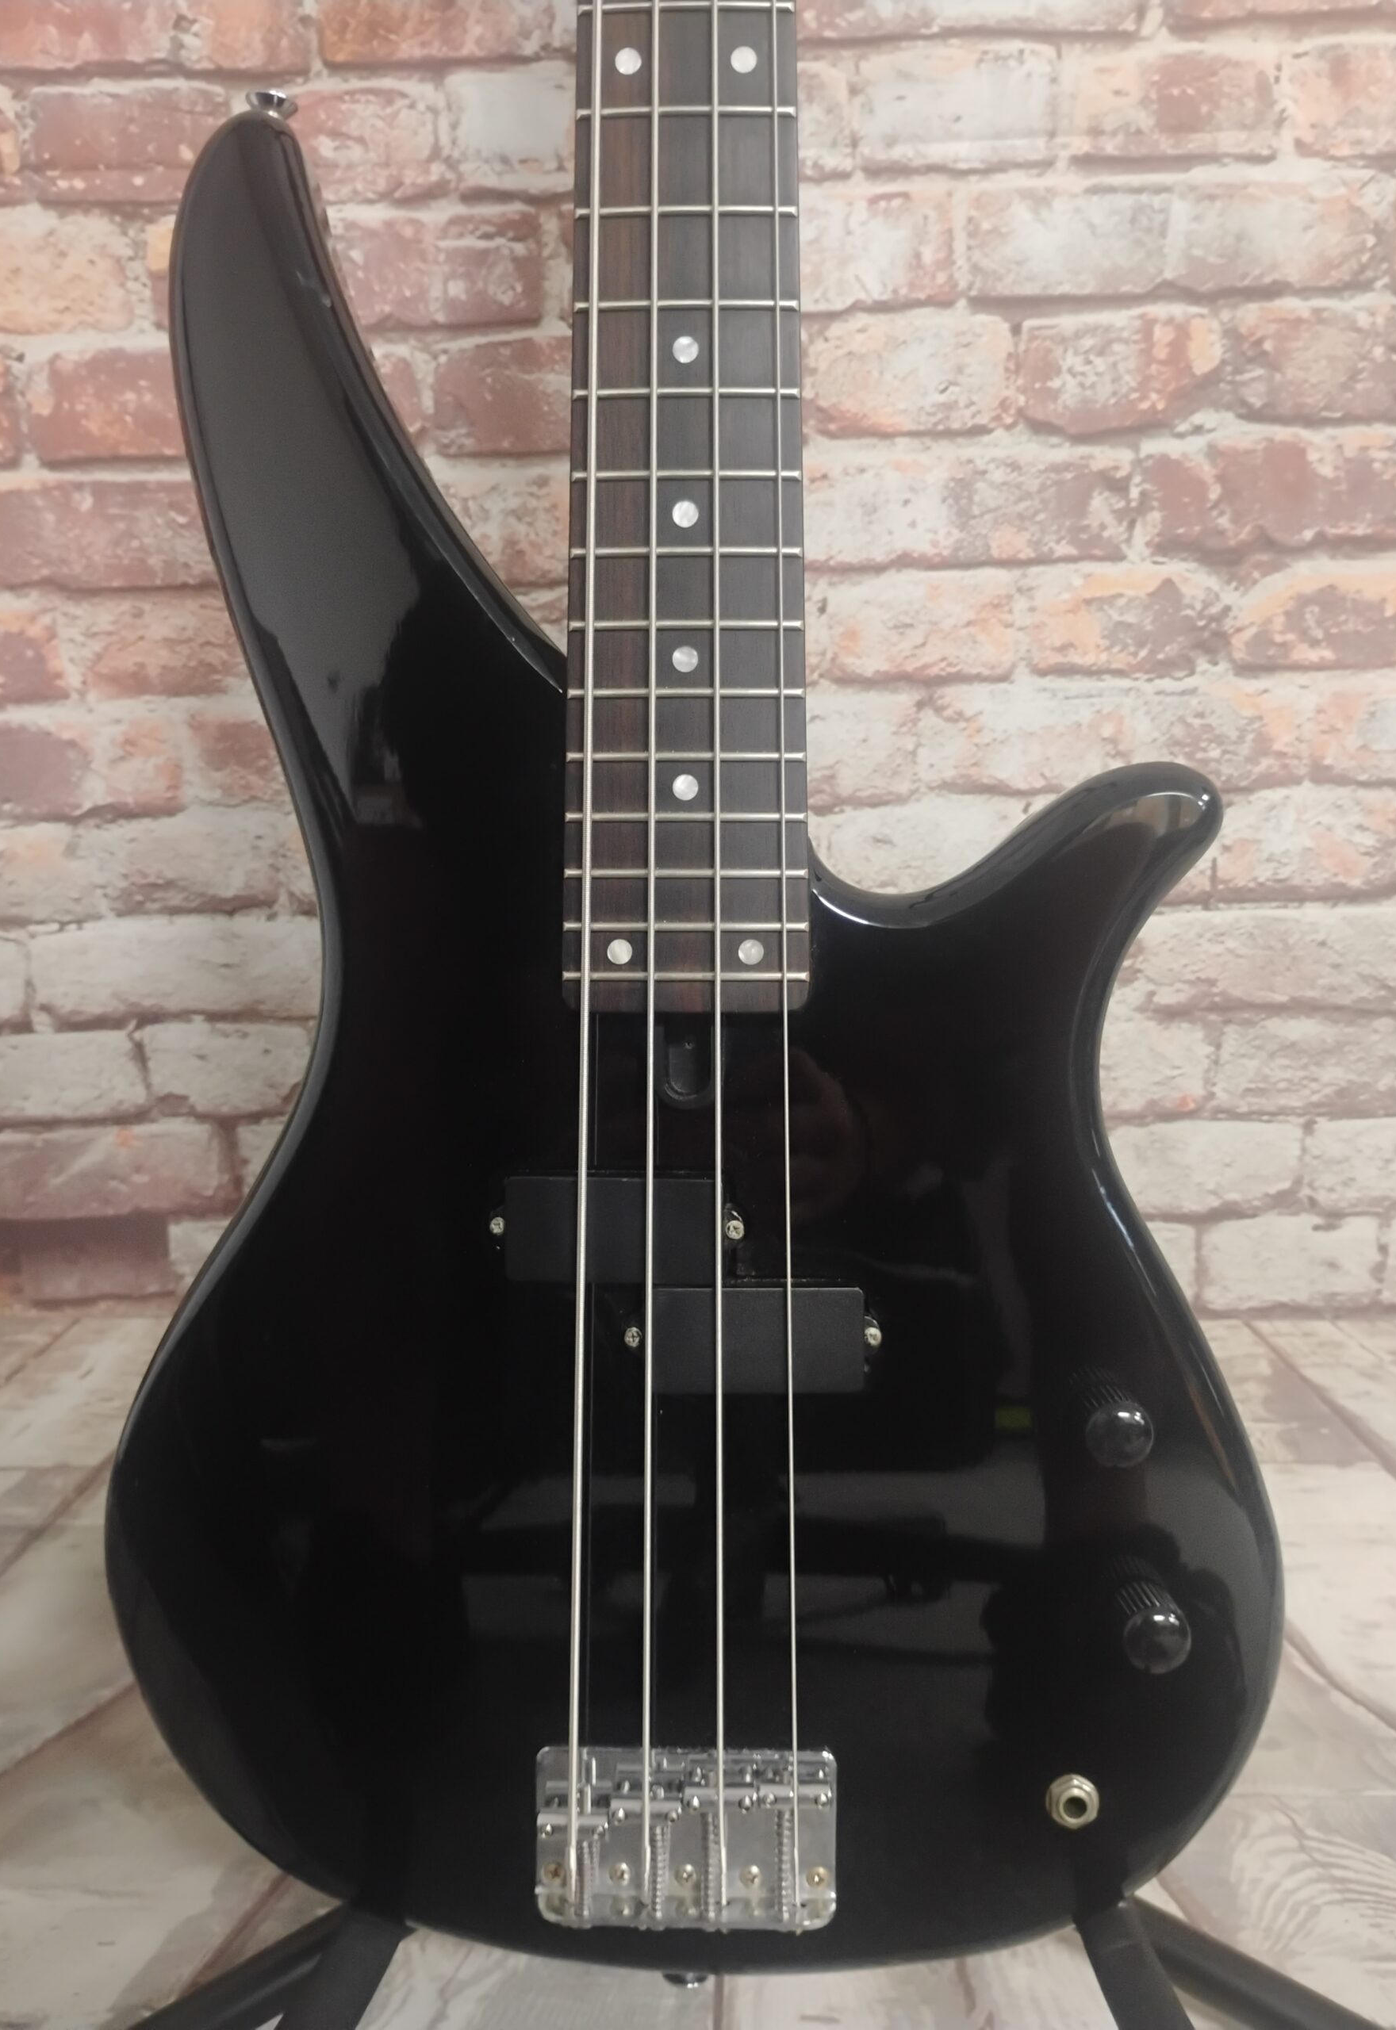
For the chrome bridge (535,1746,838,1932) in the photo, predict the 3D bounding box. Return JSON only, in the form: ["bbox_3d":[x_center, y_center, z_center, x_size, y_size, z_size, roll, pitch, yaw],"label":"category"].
[{"bbox_3d":[-0.003,0.224,0.443,0.082,0.046,0.015,0,4,1],"label":"chrome bridge"}]

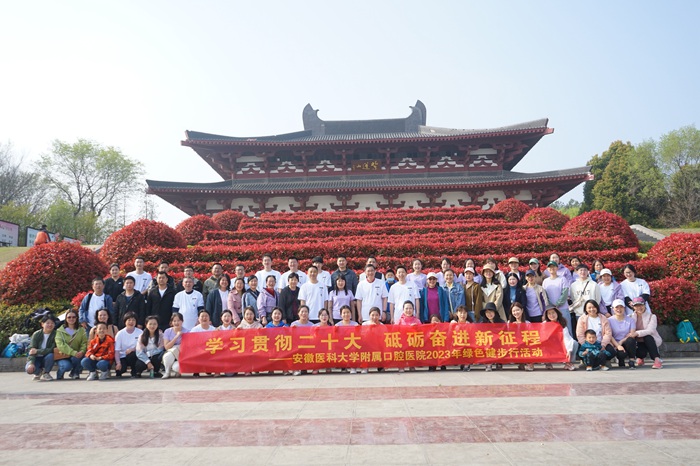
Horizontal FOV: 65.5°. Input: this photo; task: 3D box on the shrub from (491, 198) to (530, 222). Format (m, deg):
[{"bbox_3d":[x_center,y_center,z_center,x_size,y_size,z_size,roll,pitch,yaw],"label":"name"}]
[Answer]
[{"bbox_3d":[9.129,-1.130,30.581,2.300,1.650,2.300,-2,-8,2],"label":"shrub"}]

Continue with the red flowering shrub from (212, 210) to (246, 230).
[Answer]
[{"bbox_3d":[-6.875,-0.515,30.888,2.100,1.550,2.100,-2,-8,2],"label":"red flowering shrub"}]

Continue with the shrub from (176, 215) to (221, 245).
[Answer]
[{"bbox_3d":[-6.974,-0.040,25.081,2.200,1.650,2.200,-2,-8,2],"label":"shrub"}]

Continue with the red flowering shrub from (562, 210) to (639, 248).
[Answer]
[{"bbox_3d":[8.858,0.072,19.074,2.700,1.750,2.700,-2,-8,2],"label":"red flowering shrub"}]

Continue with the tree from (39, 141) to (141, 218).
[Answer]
[{"bbox_3d":[-21.529,-3.709,44.403,8.500,8.300,8.000,-2,-8,2],"label":"tree"}]

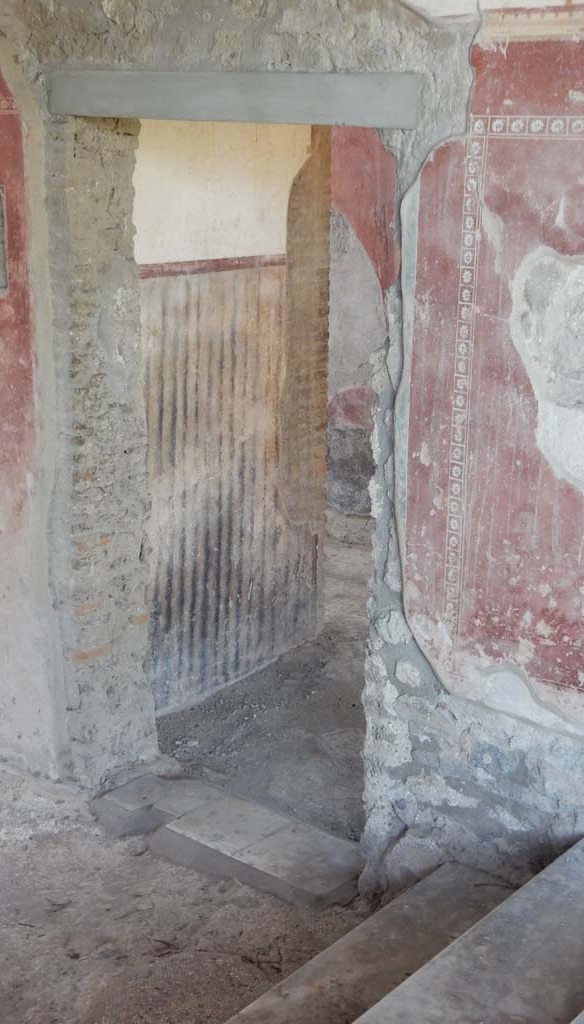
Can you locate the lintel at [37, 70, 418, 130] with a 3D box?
[{"bbox_3d":[-0.118,-1.223,4.452,1.376,0.135,0.318,12,19,36],"label":"lintel"}]

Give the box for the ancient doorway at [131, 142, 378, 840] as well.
[{"bbox_3d":[-0.149,-0.079,4.785,1.264,2.247,0.344,12,19,36],"label":"ancient doorway"}]

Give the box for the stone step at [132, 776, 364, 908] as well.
[{"bbox_3d":[-0.102,1.064,4.828,0.765,0.086,0.361,12,19,36],"label":"stone step"}]

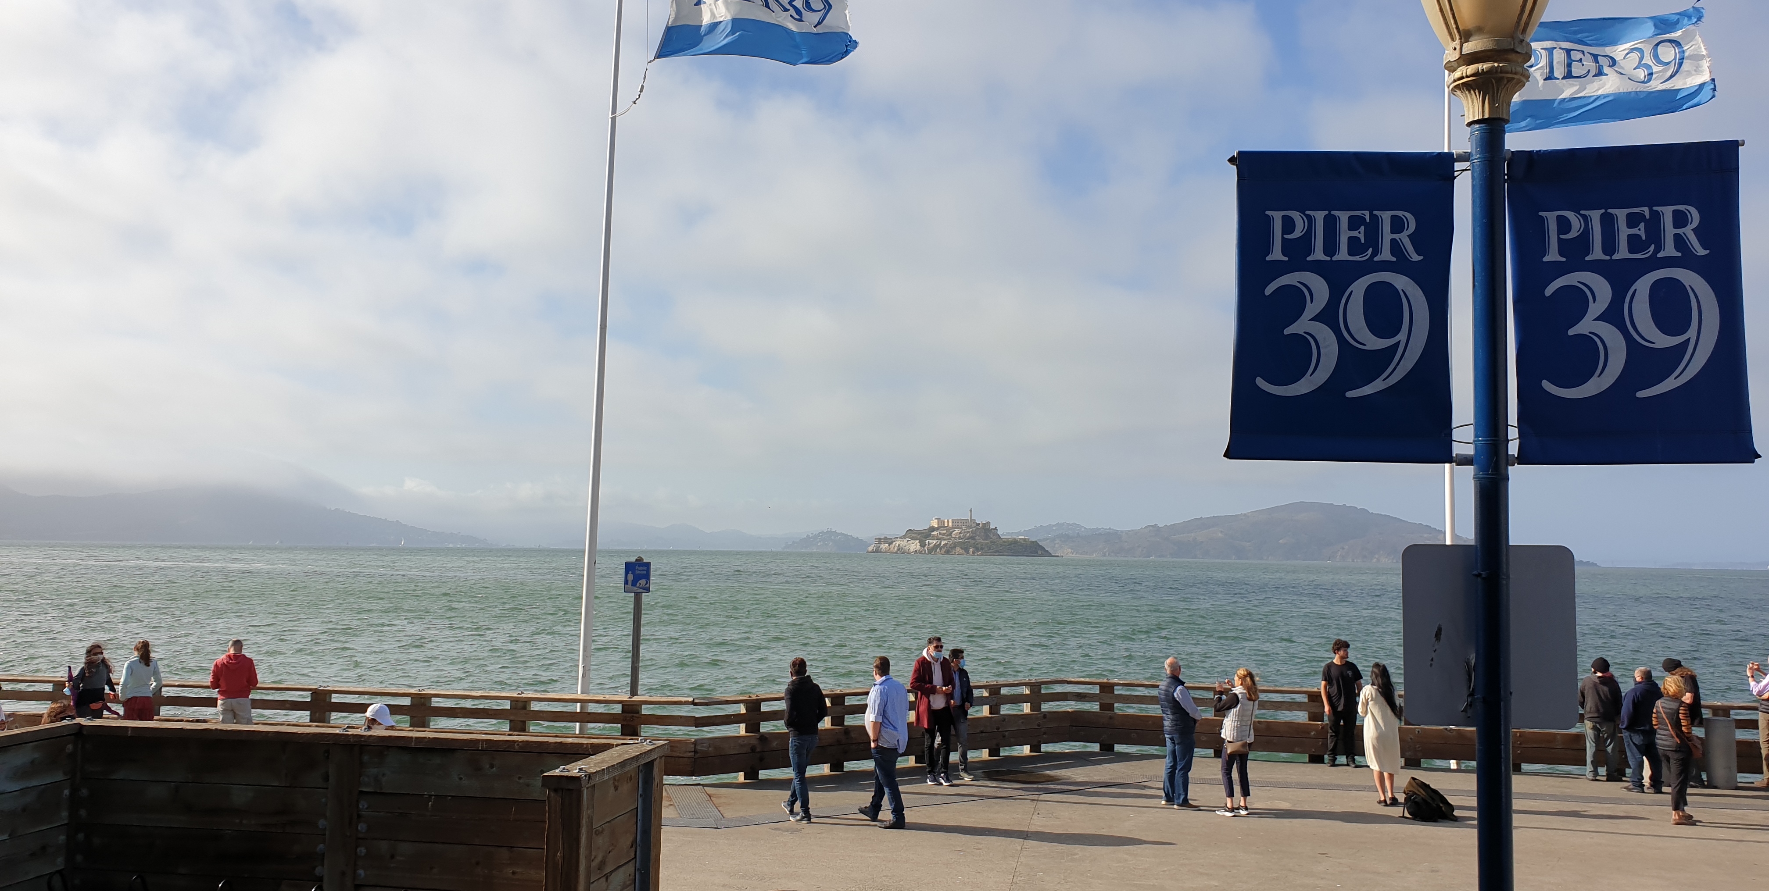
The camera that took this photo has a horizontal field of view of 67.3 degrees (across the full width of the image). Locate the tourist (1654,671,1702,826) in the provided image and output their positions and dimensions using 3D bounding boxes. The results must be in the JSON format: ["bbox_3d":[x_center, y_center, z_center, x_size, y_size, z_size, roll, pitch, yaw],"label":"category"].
[{"bbox_3d":[9.075,3.471,15.254,0.500,1.657,0.390,-1,-5,26],"label":"tourist"}]

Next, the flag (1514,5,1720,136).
[{"bbox_3d":[10.713,-5.577,19.750,2.850,1.750,0.450,-1,-5,19],"label":"flag"}]

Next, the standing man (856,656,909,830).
[{"bbox_3d":[0.052,3.186,14.420,0.550,1.782,0.580,5,-6,-40],"label":"standing man"}]

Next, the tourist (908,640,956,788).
[{"bbox_3d":[0.624,3.430,17.152,0.550,1.830,0.450,3,-5,-25],"label":"tourist"}]

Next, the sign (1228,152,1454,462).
[{"bbox_3d":[1.545,-0.475,4.500,0.729,1.061,0.040,0,-5,7],"label":"sign"}]

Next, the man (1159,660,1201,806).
[{"bbox_3d":[3.506,3.382,15.785,0.370,1.708,0.480,5,-6,-40],"label":"man"}]

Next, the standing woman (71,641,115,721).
[{"bbox_3d":[-9.703,3.249,16.235,0.550,1.620,0.360,4,-6,-36],"label":"standing woman"}]

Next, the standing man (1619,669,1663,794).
[{"bbox_3d":[9.992,3.715,17.530,0.550,1.640,0.450,3,-5,-22],"label":"standing man"}]

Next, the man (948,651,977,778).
[{"bbox_3d":[1.014,3.499,17.381,0.520,1.669,0.380,3,-5,-20],"label":"man"}]

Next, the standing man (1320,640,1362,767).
[{"bbox_3d":[6.603,3.721,19.206,0.520,1.780,0.360,0,-5,9],"label":"standing man"}]

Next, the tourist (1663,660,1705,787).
[{"bbox_3d":[10.861,3.740,18.033,0.520,1.700,0.450,4,-5,-30],"label":"tourist"}]

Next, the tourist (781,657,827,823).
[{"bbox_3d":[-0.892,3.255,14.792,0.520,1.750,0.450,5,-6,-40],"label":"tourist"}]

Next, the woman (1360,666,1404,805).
[{"bbox_3d":[6.005,3.478,16.131,0.500,1.671,0.380,3,-5,-17],"label":"woman"}]

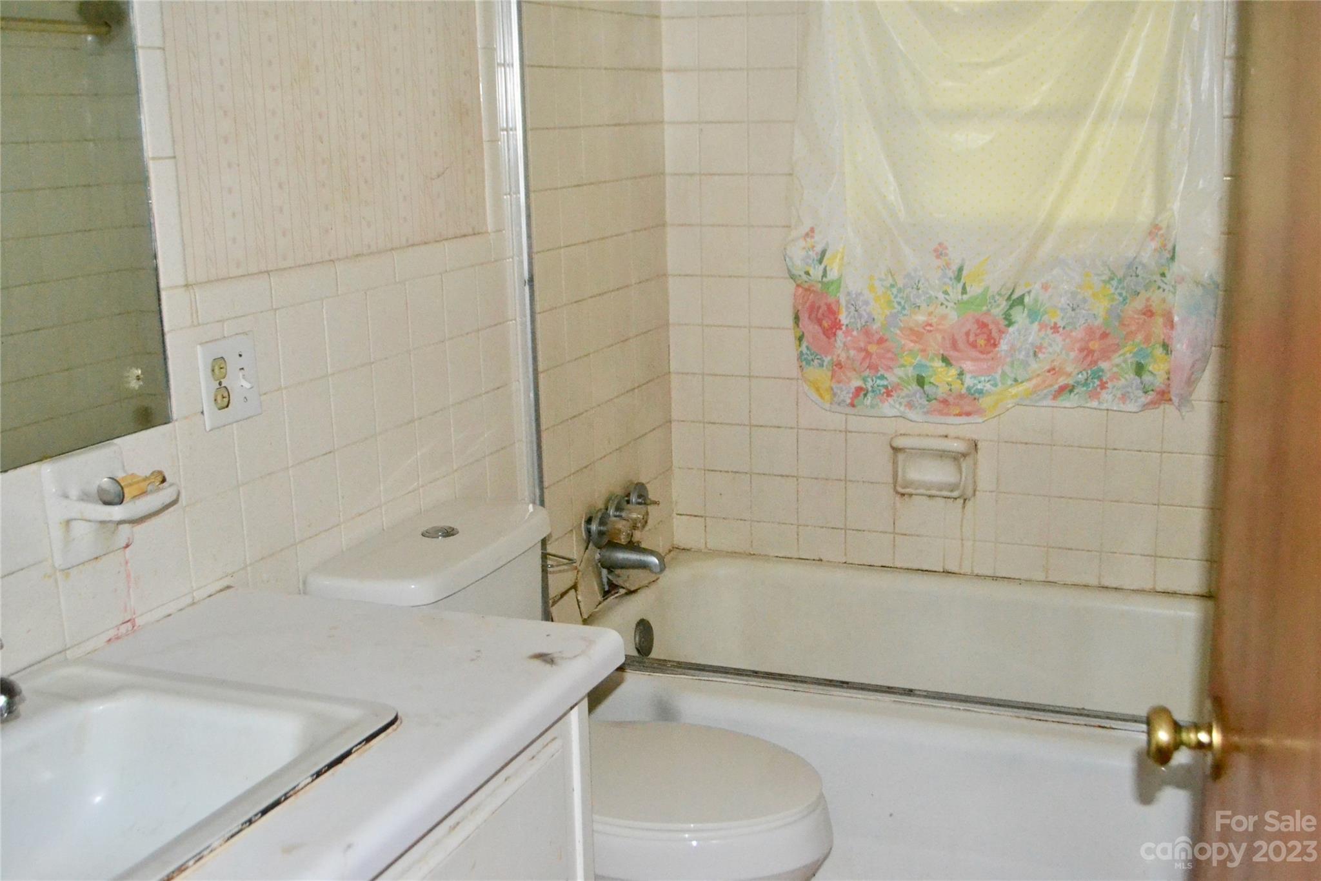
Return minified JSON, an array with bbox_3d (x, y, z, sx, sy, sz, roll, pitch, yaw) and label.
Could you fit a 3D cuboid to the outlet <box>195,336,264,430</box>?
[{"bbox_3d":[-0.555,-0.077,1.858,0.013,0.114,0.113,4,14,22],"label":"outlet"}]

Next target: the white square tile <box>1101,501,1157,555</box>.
[{"bbox_3d":[0.963,0.180,2.930,0.108,0.109,0.009,4,14,22],"label":"white square tile"}]

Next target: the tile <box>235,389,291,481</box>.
[{"bbox_3d":[-0.542,-0.005,1.933,0.009,0.109,0.108,4,14,22],"label":"tile"}]

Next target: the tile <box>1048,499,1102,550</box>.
[{"bbox_3d":[0.868,0.173,2.988,0.108,0.108,0.010,4,14,22],"label":"tile"}]

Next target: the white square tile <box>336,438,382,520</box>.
[{"bbox_3d":[-0.453,0.056,2.138,0.010,0.108,0.108,4,14,22],"label":"white square tile"}]

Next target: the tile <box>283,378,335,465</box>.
[{"bbox_3d":[-0.500,-0.028,2.031,0.009,0.109,0.108,4,14,22],"label":"tile"}]

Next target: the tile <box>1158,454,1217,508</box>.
[{"bbox_3d":[1.058,0.080,2.874,0.108,0.108,0.008,4,14,22],"label":"tile"}]

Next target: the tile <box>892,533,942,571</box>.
[{"bbox_3d":[0.563,0.242,3.117,0.108,0.074,0.009,4,14,22],"label":"tile"}]

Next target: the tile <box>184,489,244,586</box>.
[{"bbox_3d":[-0.576,0.127,1.841,0.010,0.108,0.108,4,14,22],"label":"tile"}]

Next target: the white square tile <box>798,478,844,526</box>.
[{"bbox_3d":[0.359,0.138,3.175,0.108,0.109,0.009,4,14,22],"label":"white square tile"}]

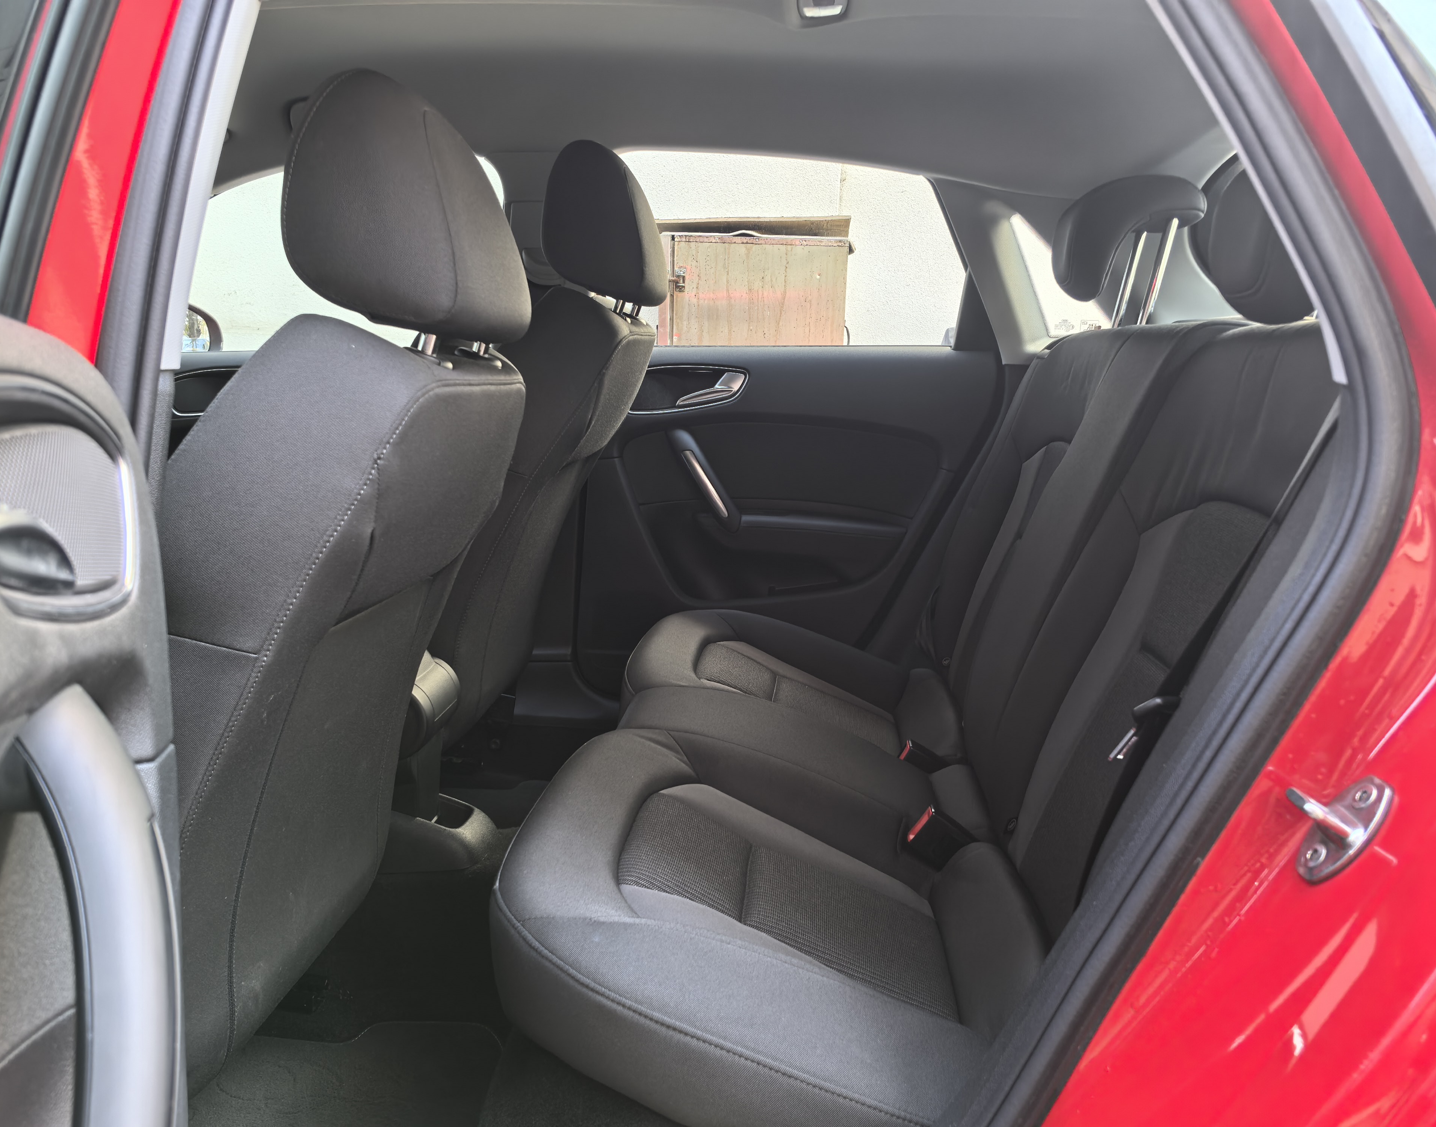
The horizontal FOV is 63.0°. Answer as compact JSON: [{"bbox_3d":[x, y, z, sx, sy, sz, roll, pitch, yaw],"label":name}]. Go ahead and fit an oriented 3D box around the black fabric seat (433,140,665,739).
[{"bbox_3d":[-0.504,-0.174,1.835,0.806,0.908,0.530,2,10,5],"label":"black fabric seat"}]

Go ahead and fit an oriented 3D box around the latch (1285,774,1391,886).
[{"bbox_3d":[0.354,0.147,0.685,0.048,0.078,0.040,37,0,-16],"label":"latch"}]

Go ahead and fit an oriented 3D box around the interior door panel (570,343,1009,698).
[{"bbox_3d":[0.113,-0.087,2.137,0.785,0.632,0.122,2,10,5],"label":"interior door panel"}]

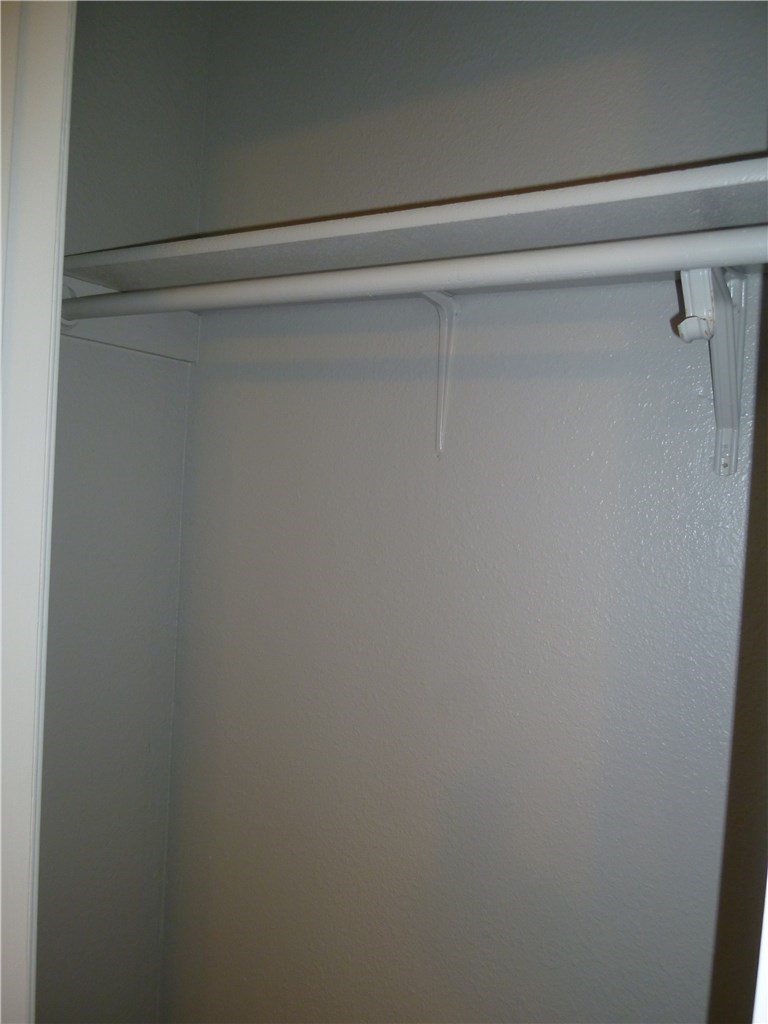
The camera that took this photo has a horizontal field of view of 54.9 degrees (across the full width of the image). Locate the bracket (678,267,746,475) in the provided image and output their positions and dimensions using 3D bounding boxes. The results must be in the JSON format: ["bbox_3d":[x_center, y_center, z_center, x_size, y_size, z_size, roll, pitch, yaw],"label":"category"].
[{"bbox_3d":[0.376,-0.177,0.834,0.037,0.259,0.301,4,2,31],"label":"bracket"}]

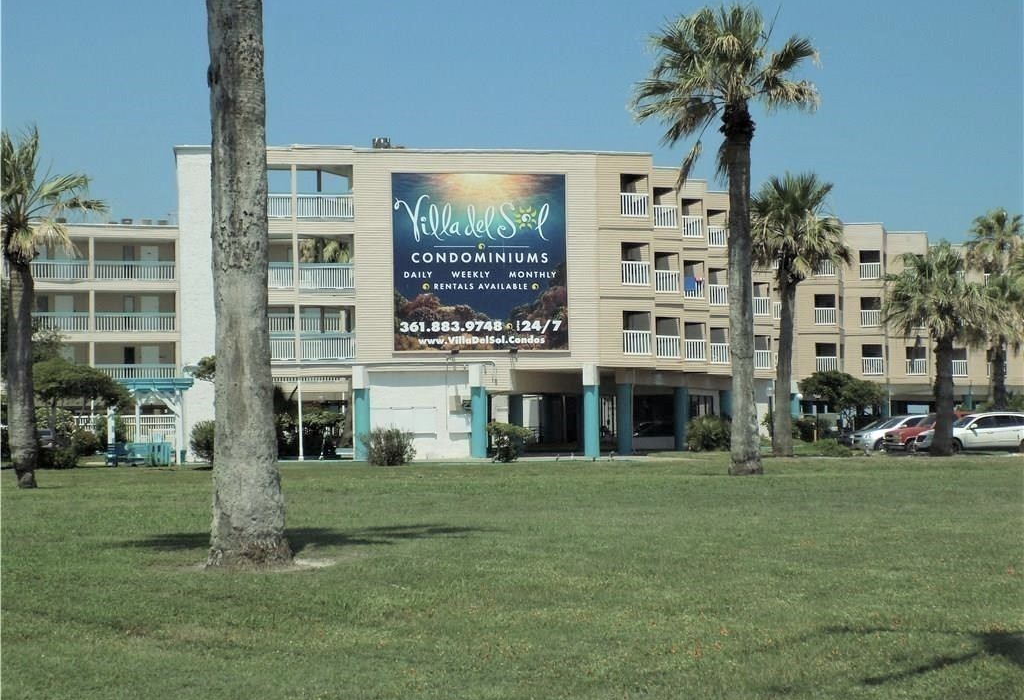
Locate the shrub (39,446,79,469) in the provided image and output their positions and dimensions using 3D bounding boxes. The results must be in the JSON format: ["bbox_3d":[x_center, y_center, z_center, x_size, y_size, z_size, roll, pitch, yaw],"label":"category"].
[{"bbox_3d":[-17.168,4.065,66.000,1.500,0.840,1.400,-1,-3,0],"label":"shrub"}]

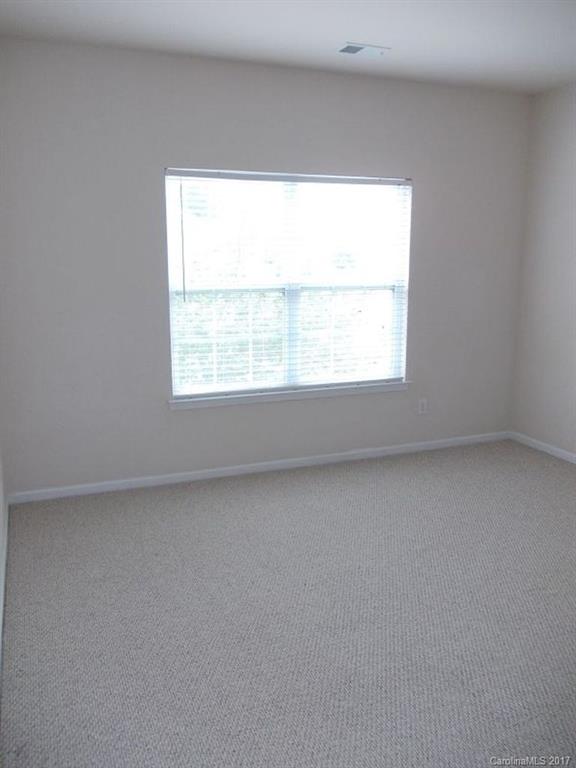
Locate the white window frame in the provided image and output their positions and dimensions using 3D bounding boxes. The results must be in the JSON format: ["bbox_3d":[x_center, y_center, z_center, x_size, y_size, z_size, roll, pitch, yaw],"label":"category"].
[{"bbox_3d":[0.063,-0.650,4.338,1.802,1.552,0.100,-4,11,-20],"label":"white window frame"}]

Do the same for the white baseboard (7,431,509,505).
[{"bbox_3d":[0.053,0.584,4.531,3.839,0.073,0.020,-4,11,-20],"label":"white baseboard"}]

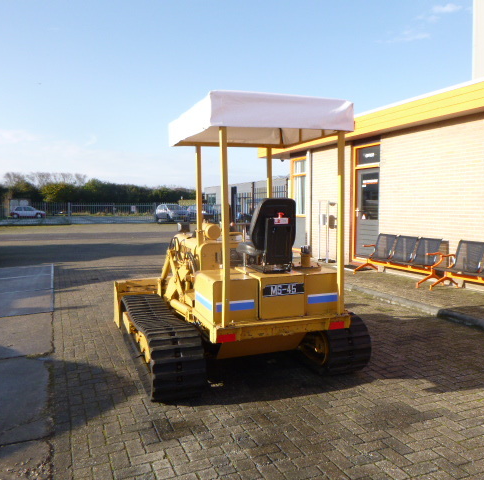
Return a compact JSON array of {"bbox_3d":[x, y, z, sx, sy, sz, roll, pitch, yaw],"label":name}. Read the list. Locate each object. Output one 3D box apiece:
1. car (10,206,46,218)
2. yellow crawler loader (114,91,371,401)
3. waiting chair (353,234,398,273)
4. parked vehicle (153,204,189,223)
[{"bbox_3d":[-24.944,-3.176,53.911,3.850,1.420,1.640,-2,5,-24],"label":"car"},{"bbox_3d":[-0.190,0.002,4.682,1.850,2.200,2.920,-2,4,-21],"label":"yellow crawler loader"},{"bbox_3d":[2.660,0.289,9.220,0.670,0.790,0.600,-2,4,-22],"label":"waiting chair"},{"bbox_3d":[-6.315,-2.388,41.937,1.760,1.580,4.200,-2,5,-26],"label":"parked vehicle"}]

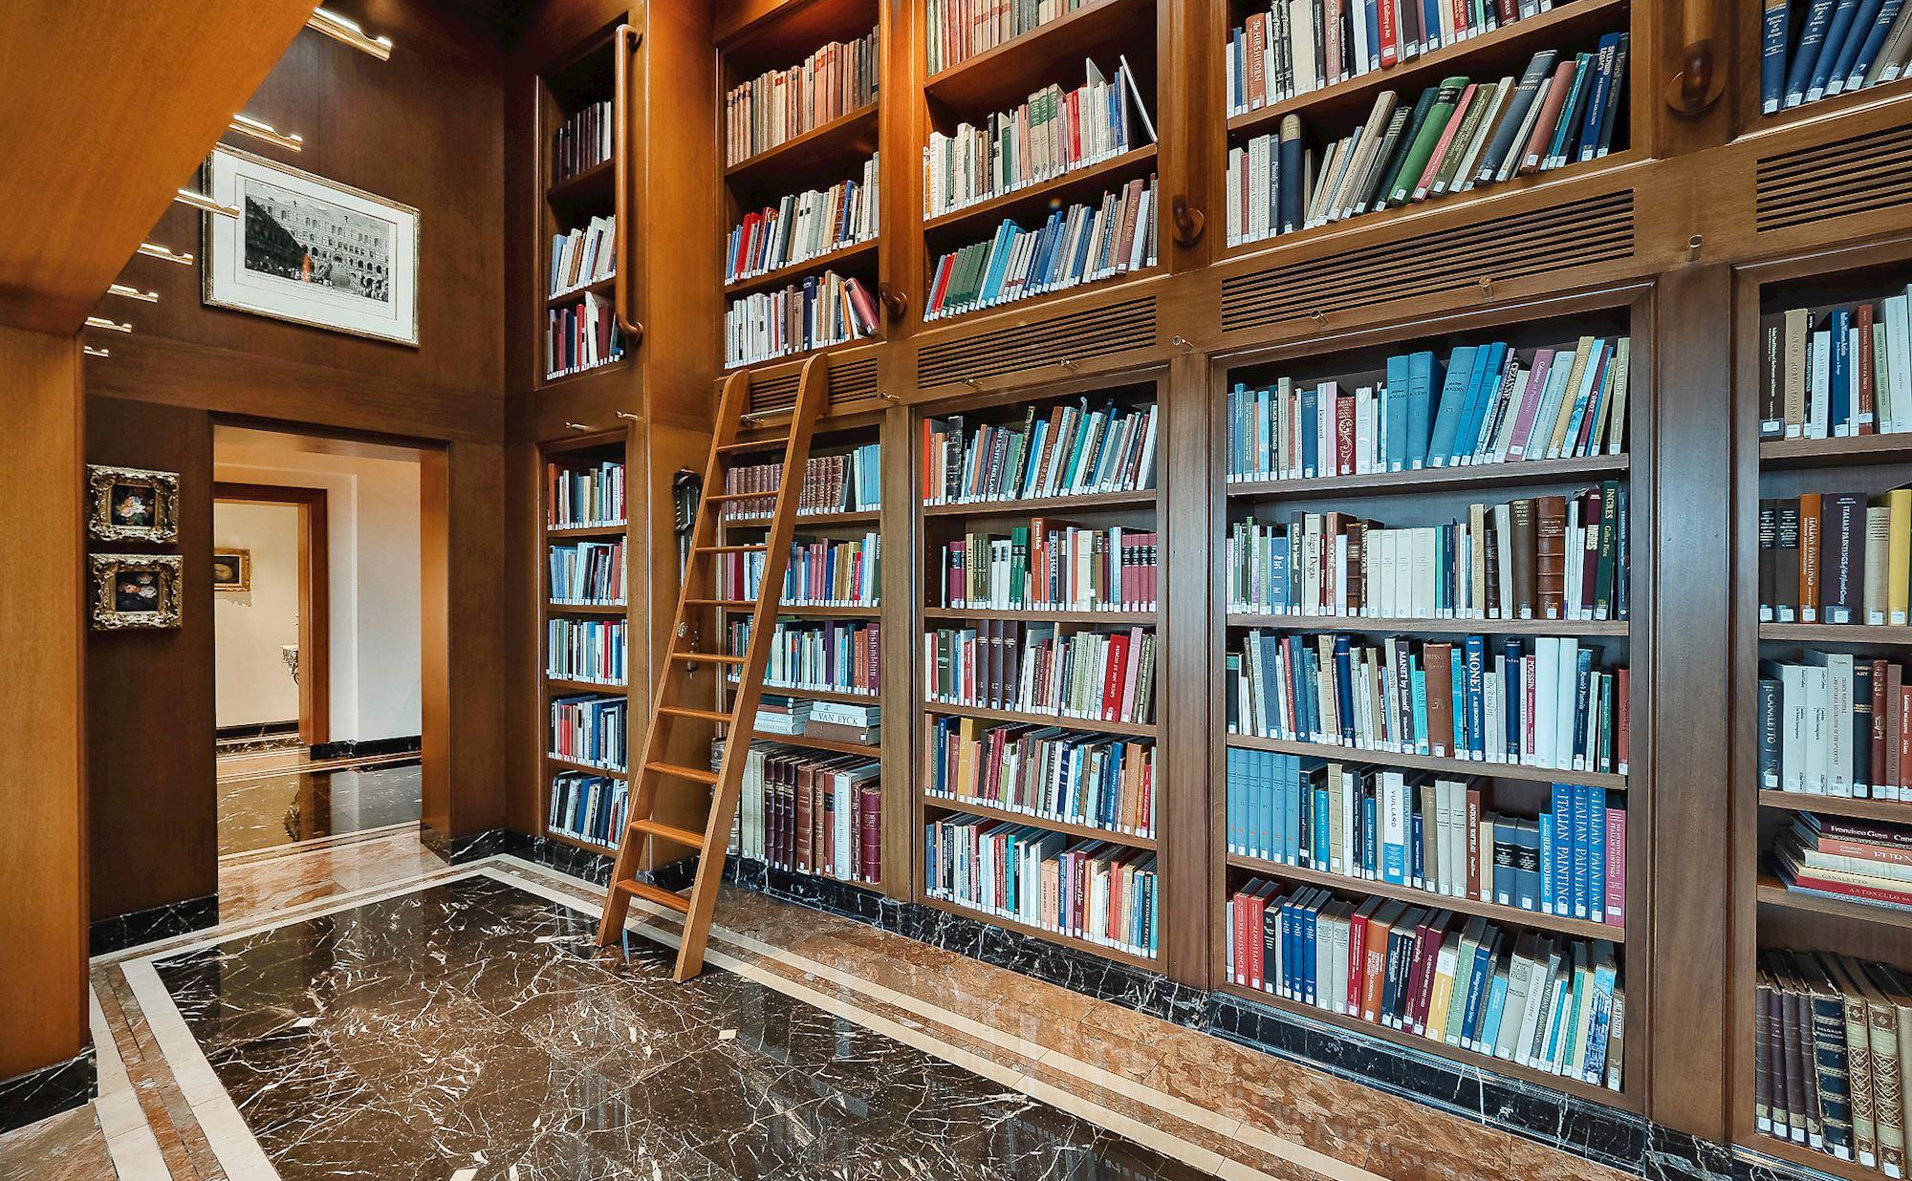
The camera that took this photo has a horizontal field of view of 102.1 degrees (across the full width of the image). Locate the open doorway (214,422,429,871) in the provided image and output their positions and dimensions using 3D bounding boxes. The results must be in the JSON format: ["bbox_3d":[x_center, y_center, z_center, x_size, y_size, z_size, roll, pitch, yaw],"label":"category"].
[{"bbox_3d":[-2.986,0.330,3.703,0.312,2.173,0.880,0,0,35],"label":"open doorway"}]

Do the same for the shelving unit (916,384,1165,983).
[{"bbox_3d":[0.343,0.264,2.955,1.068,2.016,0.312,0,0,35],"label":"shelving unit"}]

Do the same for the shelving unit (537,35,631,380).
[{"bbox_3d":[-1.753,-1.841,3.883,0.831,1.619,0.312,0,0,35],"label":"shelving unit"}]

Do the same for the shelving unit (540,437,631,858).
[{"bbox_3d":[-1.749,0.251,3.892,0.824,1.995,0.312,0,0,35],"label":"shelving unit"}]

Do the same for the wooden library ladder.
[{"bbox_3d":[-0.968,0.213,3.240,0.525,2.528,0.156,0,-15,35],"label":"wooden library ladder"}]

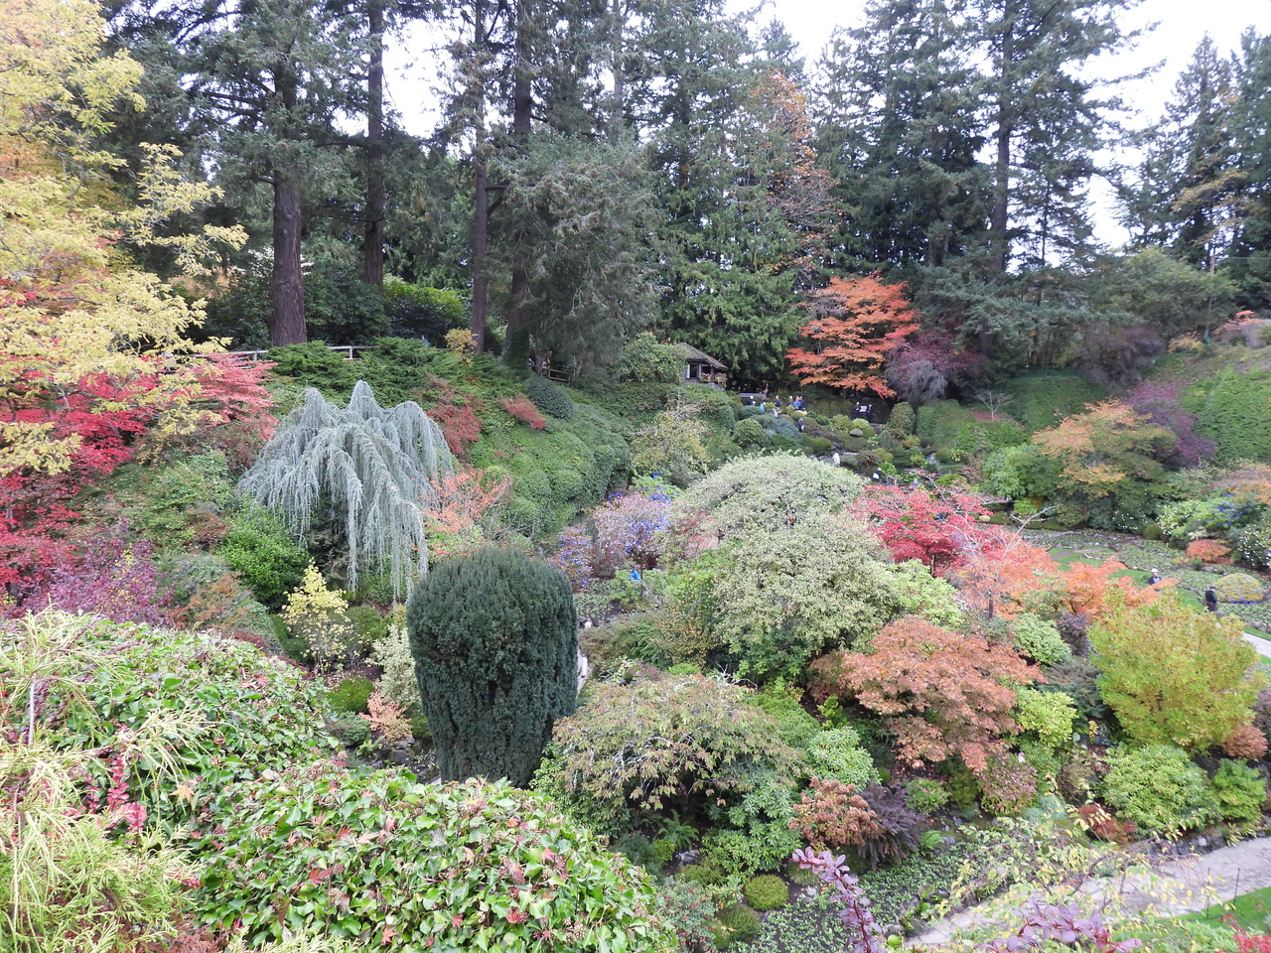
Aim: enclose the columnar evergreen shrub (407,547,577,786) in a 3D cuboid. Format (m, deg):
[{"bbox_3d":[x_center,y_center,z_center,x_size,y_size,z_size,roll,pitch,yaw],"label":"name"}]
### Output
[{"bbox_3d":[-3.103,4.370,19.500,3.653,5.617,3.653,1,5,0],"label":"columnar evergreen shrub"}]

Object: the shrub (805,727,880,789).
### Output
[{"bbox_3d":[6.531,8.943,27.800,2.400,2.000,2.200,3,8,14],"label":"shrub"}]

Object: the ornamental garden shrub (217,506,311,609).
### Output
[{"bbox_3d":[-12.103,2.683,29.000,2.787,3.356,2.648,1,5,0],"label":"ornamental garden shrub"}]

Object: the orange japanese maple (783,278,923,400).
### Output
[{"bbox_3d":[18.302,-11.632,74.000,11.100,10.600,9.500,3,8,13],"label":"orange japanese maple"}]

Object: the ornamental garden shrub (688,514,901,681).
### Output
[{"bbox_3d":[5.392,4.141,30.000,7.000,5.200,6.000,1,4,10],"label":"ornamental garden shrub"}]

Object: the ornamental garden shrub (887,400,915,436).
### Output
[{"bbox_3d":[21.480,-4.680,71.000,2.250,2.700,2.200,2,4,17],"label":"ornamental garden shrub"}]

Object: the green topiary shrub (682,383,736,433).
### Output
[{"bbox_3d":[5.300,-4.940,64.000,3.900,3.400,3.500,1,4,5],"label":"green topiary shrub"}]

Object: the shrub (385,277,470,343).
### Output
[{"bbox_3d":[-11.972,-9.437,50.000,4.900,3.800,4.000,0,4,-13],"label":"shrub"}]

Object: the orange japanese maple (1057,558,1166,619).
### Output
[{"bbox_3d":[18.870,4.555,35.000,4.400,2.600,3.800,3,4,29],"label":"orange japanese maple"}]

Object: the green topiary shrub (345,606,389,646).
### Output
[{"bbox_3d":[-9.448,5.257,31.000,1.600,1.300,1.600,-1,4,-17],"label":"green topiary shrub"}]

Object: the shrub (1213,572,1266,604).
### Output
[{"bbox_3d":[30.217,5.577,44.000,2.650,1.300,2.600,3,5,35],"label":"shrub"}]

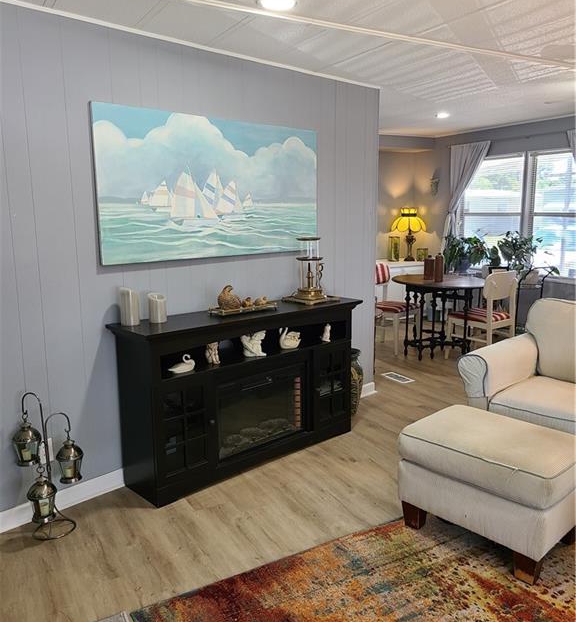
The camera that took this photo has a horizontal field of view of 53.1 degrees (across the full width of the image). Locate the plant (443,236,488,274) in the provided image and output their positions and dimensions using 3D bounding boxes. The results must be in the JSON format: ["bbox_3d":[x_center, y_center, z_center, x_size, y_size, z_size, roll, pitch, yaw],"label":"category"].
[{"bbox_3d":[2.017,-0.642,6.553,0.420,0.440,0.440,0,10,0],"label":"plant"}]

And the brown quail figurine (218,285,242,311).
[{"bbox_3d":[-0.329,-0.076,3.270,0.132,0.125,0.100,-6,12,-30],"label":"brown quail figurine"}]

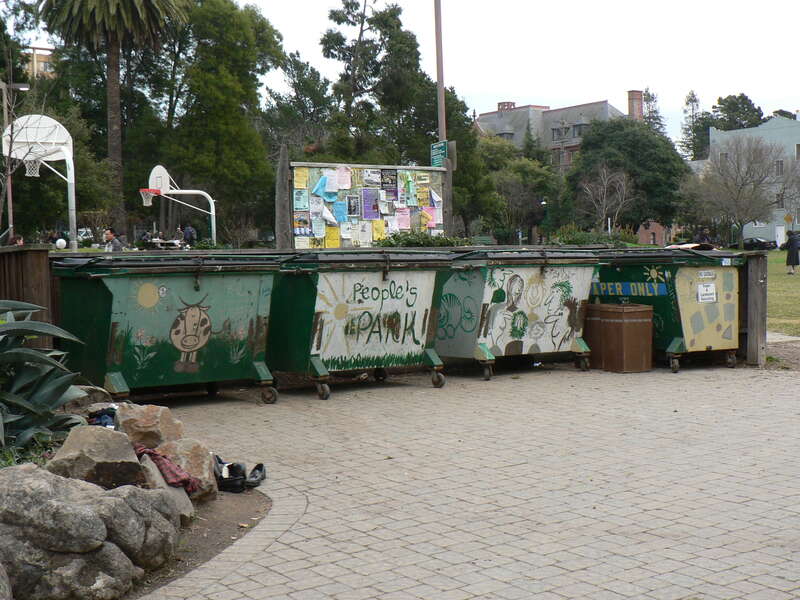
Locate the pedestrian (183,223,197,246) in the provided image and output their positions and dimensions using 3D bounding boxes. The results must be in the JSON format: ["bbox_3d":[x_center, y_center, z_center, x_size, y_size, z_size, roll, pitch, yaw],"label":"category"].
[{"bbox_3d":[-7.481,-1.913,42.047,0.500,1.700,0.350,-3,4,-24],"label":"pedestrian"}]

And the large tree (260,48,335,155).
[{"bbox_3d":[-6.523,-9.641,75.000,5.500,13.000,5.500,-1,3,0],"label":"large tree"}]

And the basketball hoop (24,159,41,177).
[{"bbox_3d":[-7.296,-2.651,23.400,0.450,0.450,0.500,-3,4,-27],"label":"basketball hoop"}]

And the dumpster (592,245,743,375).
[{"bbox_3d":[3.368,0.092,15.182,1.280,1.480,1.680,-4,4,-36],"label":"dumpster"}]

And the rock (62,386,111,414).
[{"bbox_3d":[-2.633,0.861,9.900,0.420,0.300,0.380,-3,4,-25],"label":"rock"}]

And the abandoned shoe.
[{"bbox_3d":[-0.993,1.206,8.100,0.100,0.120,0.250,0,3,16],"label":"abandoned shoe"}]

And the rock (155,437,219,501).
[{"bbox_3d":[-1.441,1.140,7.880,0.380,0.360,0.380,-1,3,0],"label":"rock"}]

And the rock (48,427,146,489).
[{"bbox_3d":[-1.989,1.036,7.700,0.620,0.430,0.500,-3,4,-25],"label":"rock"}]

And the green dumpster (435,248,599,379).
[{"bbox_3d":[1.331,0.112,14.234,1.736,1.480,1.280,-3,4,-35],"label":"green dumpster"}]

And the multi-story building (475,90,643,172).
[{"bbox_3d":[18.855,-16.205,142.000,12.000,17.000,27.000,-3,4,-28],"label":"multi-story building"}]

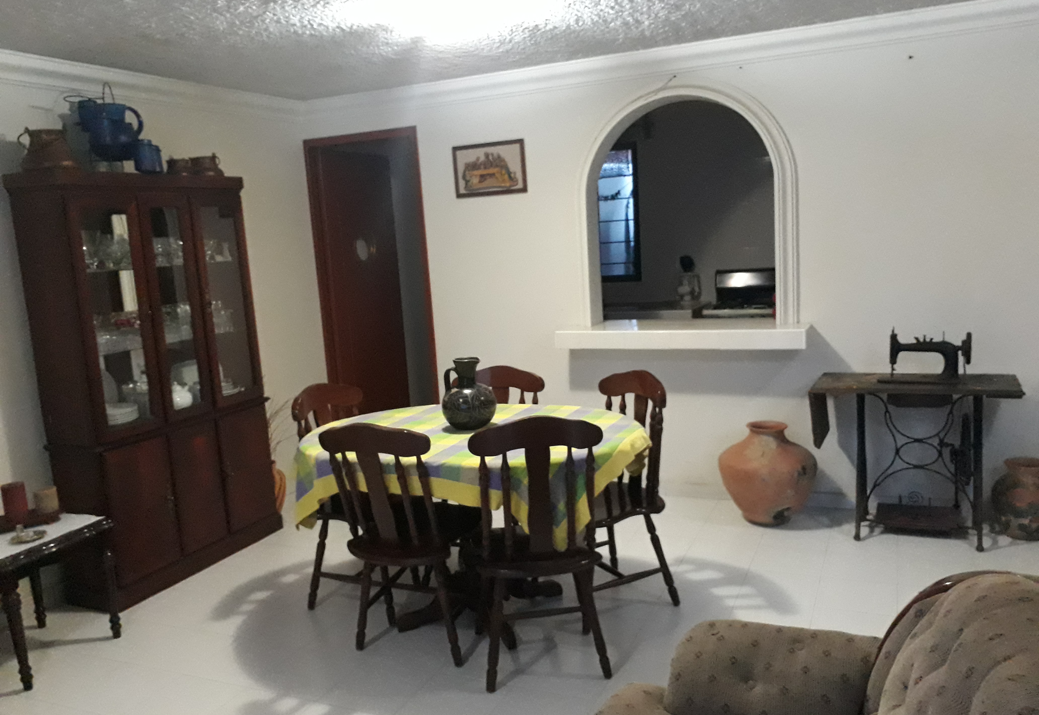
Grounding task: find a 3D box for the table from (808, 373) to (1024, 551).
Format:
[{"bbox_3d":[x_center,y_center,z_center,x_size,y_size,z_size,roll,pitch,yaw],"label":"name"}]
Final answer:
[{"bbox_3d":[1.866,0.483,3.861,0.865,0.745,0.450,0,10,24],"label":"table"}]

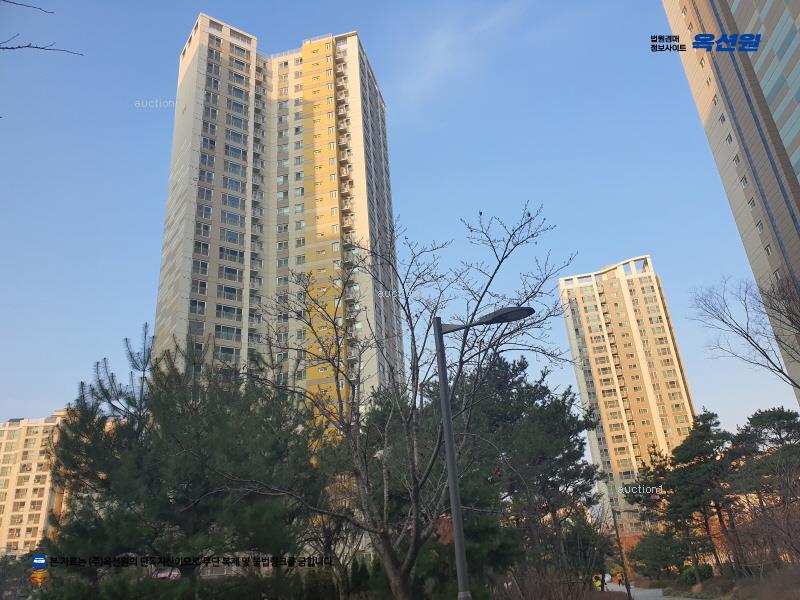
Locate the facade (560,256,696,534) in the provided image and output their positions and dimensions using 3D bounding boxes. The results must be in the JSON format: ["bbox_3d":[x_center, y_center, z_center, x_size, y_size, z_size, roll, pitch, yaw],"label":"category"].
[{"bbox_3d":[61.385,26.538,154.290,24.373,70.700,17.170,-15,-25,24],"label":"facade"}]

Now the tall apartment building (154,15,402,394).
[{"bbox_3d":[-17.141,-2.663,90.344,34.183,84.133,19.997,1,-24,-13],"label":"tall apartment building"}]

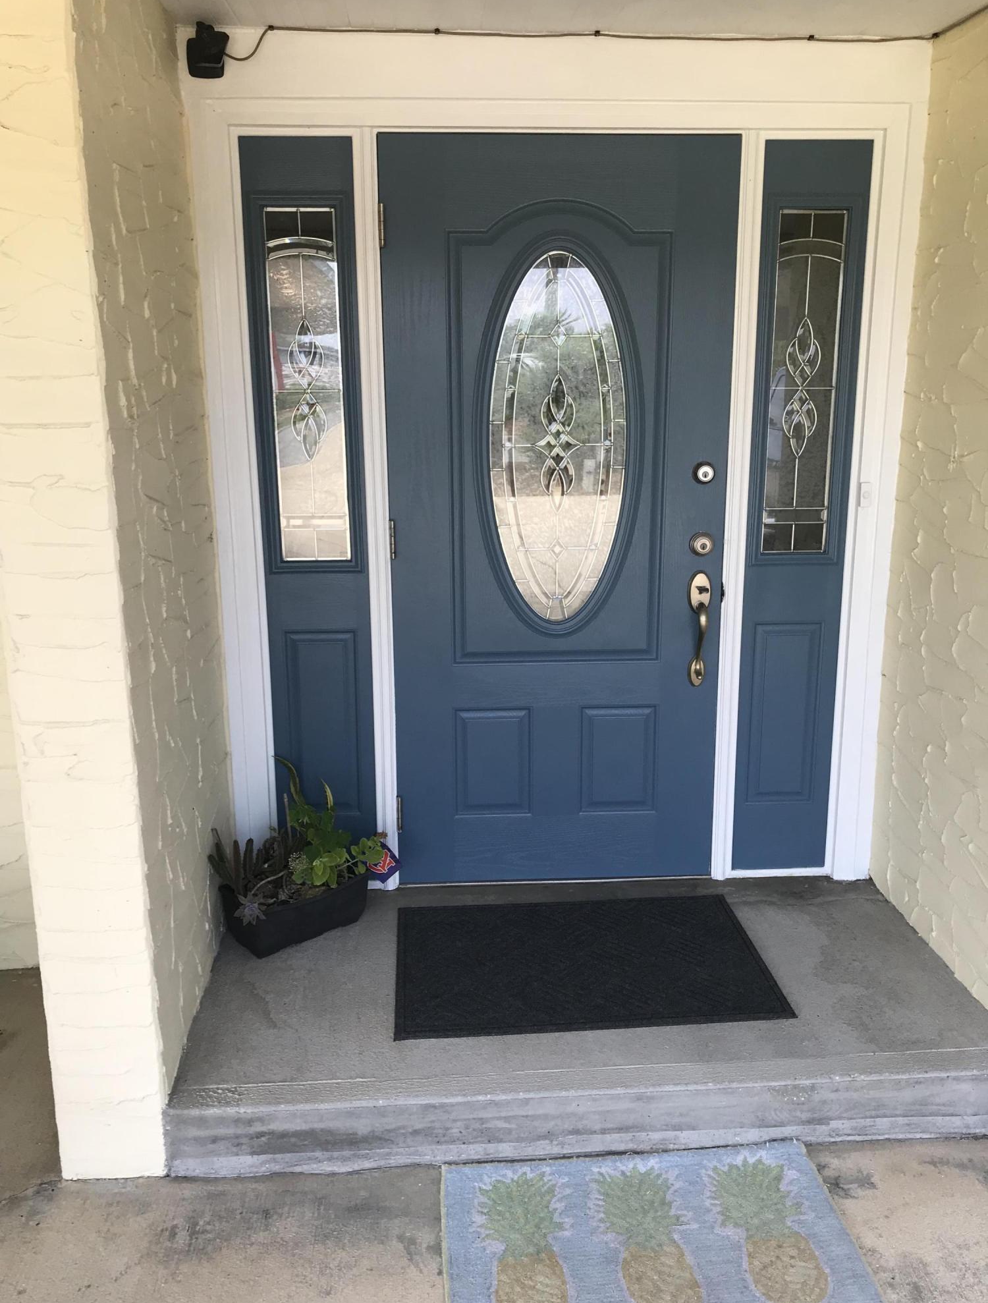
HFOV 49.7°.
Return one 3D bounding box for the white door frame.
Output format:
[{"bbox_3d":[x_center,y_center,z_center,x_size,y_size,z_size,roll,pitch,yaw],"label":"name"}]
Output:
[{"bbox_3d":[0.179,-0.353,2.872,1.830,2.110,0.120,-1,13,-2],"label":"white door frame"}]

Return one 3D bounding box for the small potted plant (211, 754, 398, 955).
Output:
[{"bbox_3d":[-0.526,0.519,2.854,0.400,0.450,0.250,-12,18,-42],"label":"small potted plant"}]

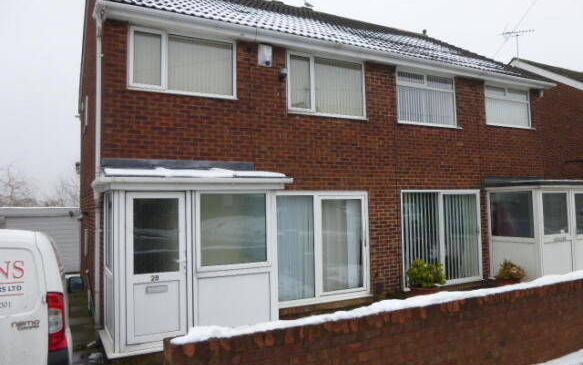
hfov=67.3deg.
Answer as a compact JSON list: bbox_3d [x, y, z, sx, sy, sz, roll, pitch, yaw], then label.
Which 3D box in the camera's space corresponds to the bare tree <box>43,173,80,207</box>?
[{"bbox_3d":[-15.418,1.676,30.000,3.600,4.706,3.600,0,-3,-27],"label":"bare tree"}]

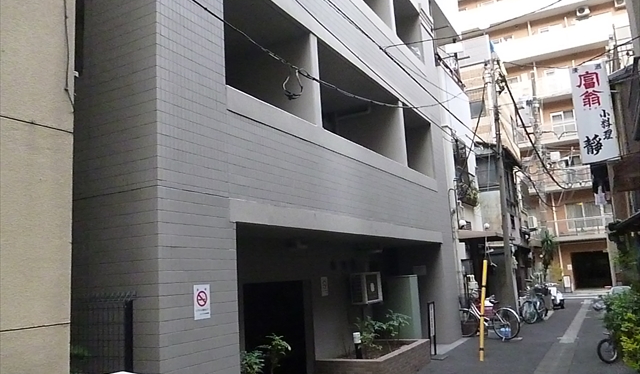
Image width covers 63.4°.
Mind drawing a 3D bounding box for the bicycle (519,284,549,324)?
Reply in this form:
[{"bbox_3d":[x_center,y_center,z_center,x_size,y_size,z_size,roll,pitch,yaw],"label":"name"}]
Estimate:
[{"bbox_3d":[6.024,3.265,14.505,0.560,1.000,1.700,-13,-14,43],"label":"bicycle"}]

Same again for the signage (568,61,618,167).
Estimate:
[{"bbox_3d":[4.926,-1.329,9.310,0.556,1.745,0.180,-8,-11,22],"label":"signage"}]

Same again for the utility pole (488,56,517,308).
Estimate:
[{"bbox_3d":[4.591,0.033,12.965,0.260,6.999,0.260,-9,-11,28],"label":"utility pole"}]

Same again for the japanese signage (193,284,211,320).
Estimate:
[{"bbox_3d":[-1.038,1.019,4.578,0.020,0.302,0.210,-9,-11,28],"label":"japanese signage"}]

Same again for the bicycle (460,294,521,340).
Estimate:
[{"bbox_3d":[3.715,2.926,11.756,0.560,1.000,1.750,4,-13,-37],"label":"bicycle"}]

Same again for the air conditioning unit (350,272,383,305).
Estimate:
[{"bbox_3d":[0.885,1.897,9.715,0.290,0.540,0.750,-9,-11,28],"label":"air conditioning unit"}]

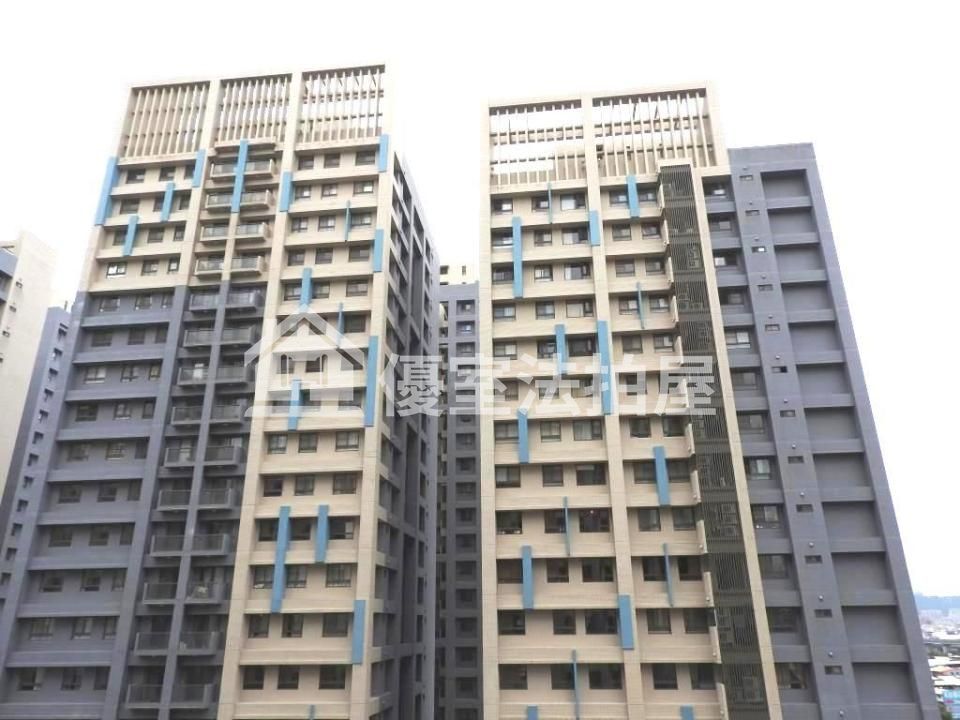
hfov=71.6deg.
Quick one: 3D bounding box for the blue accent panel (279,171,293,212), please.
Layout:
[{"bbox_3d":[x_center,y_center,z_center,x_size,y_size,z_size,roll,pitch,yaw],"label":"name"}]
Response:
[{"bbox_3d":[-16.750,-14.511,57.690,0.700,3.970,0.300,-3,-21,6],"label":"blue accent panel"}]

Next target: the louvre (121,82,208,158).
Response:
[{"bbox_3d":[-29.481,-22.290,62.867,8.000,8.200,0.600,-3,-21,6],"label":"louvre"}]

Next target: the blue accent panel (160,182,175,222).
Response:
[{"bbox_3d":[-27.899,-14.080,59.591,0.640,4.130,0.220,-3,-21,5],"label":"blue accent panel"}]

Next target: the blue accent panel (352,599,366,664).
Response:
[{"bbox_3d":[-7.987,18.036,44.223,0.700,3.900,0.220,-3,-21,6],"label":"blue accent panel"}]

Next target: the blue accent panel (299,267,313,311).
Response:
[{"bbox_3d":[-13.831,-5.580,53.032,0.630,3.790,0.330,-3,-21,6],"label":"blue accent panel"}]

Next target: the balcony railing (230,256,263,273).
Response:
[{"bbox_3d":[-19.498,-7.977,55.594,2.460,1.320,0.150,-3,-21,6],"label":"balcony railing"}]

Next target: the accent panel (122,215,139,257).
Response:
[{"bbox_3d":[-30.749,-10.912,58.688,0.690,4.080,0.220,-3,-21,5],"label":"accent panel"}]

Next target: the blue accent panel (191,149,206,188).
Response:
[{"bbox_3d":[-25.042,-17.067,59.405,0.740,3.950,0.250,-3,-21,6],"label":"blue accent panel"}]

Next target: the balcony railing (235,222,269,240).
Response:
[{"bbox_3d":[-19.821,-10.979,57.667,2.560,1.440,0.600,-3,-21,5],"label":"balcony railing"}]

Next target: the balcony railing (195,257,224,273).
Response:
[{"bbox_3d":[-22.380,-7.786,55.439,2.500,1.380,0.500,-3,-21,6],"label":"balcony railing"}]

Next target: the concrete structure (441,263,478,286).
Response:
[{"bbox_3d":[-3.006,-11.731,97.744,6.200,4.000,4.500,-3,-21,6],"label":"concrete structure"}]

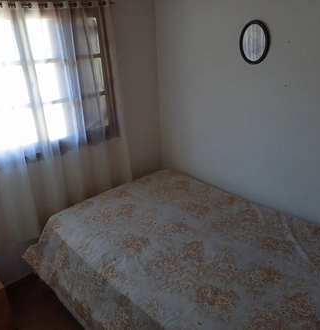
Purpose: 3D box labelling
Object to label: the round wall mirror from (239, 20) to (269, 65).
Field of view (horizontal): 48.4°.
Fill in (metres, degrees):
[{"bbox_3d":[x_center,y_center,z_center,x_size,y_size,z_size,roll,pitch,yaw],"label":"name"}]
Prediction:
[{"bbox_3d":[0.596,-0.779,2.253,0.025,0.268,0.230,-19,26,-36],"label":"round wall mirror"}]

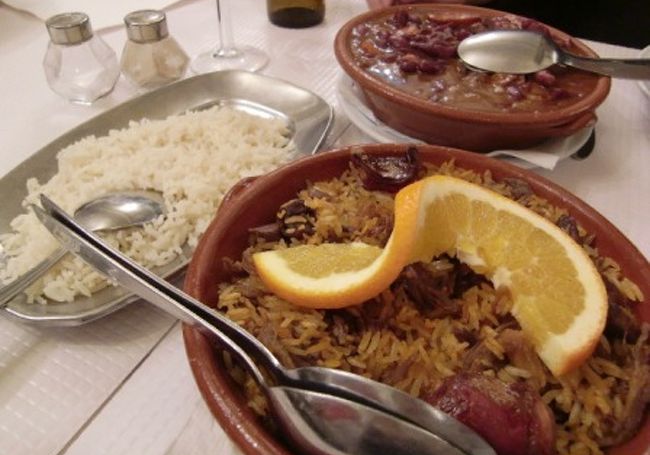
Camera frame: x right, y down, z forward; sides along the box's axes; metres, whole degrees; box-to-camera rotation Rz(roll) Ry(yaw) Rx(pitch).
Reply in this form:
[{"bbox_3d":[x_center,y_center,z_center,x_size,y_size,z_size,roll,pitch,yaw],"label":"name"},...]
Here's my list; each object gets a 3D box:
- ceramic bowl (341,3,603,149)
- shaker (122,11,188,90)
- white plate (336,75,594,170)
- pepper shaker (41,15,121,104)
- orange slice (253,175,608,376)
[{"bbox_3d":[0.114,-0.121,0.432,0.214,0.052,0.214,4,43,0],"label":"ceramic bowl"},{"bbox_3d":[-0.146,-0.151,0.447,0.060,0.063,0.060,4,43,0],"label":"shaker"},{"bbox_3d":[0.116,-0.110,0.448,0.214,0.021,0.214,2,43,-2],"label":"white plate"},{"bbox_3d":[-0.197,-0.136,0.423,0.063,0.067,0.063,4,43,0],"label":"pepper shaker"},{"bbox_3d":[0.046,0.011,0.236,0.154,0.042,0.075,12,44,9],"label":"orange slice"}]

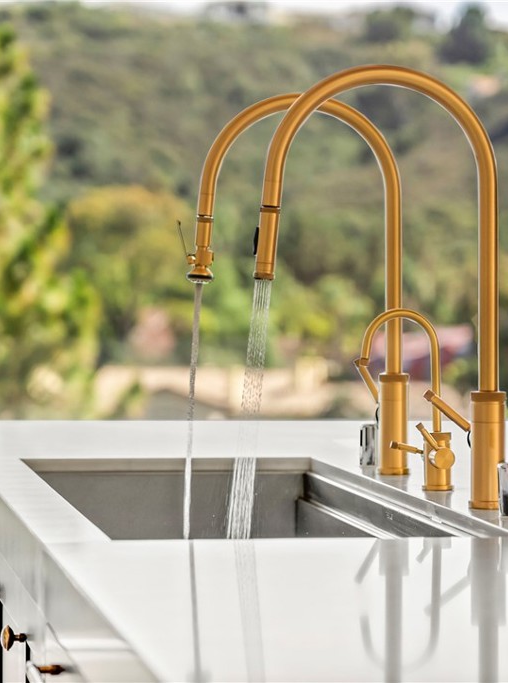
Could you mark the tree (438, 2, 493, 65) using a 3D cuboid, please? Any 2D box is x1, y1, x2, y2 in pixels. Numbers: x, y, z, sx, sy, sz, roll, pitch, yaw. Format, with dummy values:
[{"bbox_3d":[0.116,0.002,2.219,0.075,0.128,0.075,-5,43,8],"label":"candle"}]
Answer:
[{"bbox_3d":[28.458,-41.046,400.000,7.232,7.901,6.870,0,1,0],"label":"tree"}]

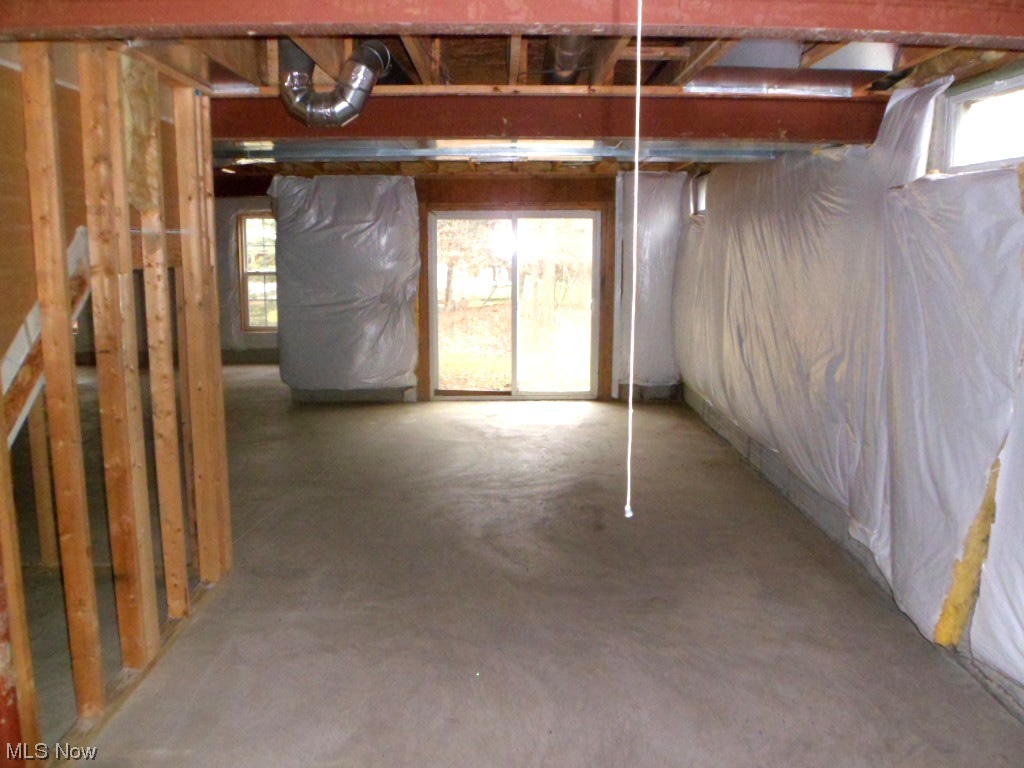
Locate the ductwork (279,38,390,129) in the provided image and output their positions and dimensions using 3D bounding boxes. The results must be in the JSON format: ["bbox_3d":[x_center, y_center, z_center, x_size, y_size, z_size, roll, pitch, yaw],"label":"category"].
[{"bbox_3d":[-0.737,-1.278,3.394,0.460,0.360,0.190,0,10,0],"label":"ductwork"}]

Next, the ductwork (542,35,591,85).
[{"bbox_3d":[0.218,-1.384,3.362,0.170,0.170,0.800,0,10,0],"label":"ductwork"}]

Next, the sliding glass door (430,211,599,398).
[{"bbox_3d":[0.031,-0.834,8.665,1.840,2.040,0.120,0,10,0],"label":"sliding glass door"}]

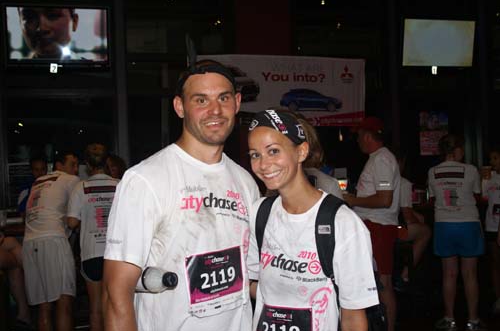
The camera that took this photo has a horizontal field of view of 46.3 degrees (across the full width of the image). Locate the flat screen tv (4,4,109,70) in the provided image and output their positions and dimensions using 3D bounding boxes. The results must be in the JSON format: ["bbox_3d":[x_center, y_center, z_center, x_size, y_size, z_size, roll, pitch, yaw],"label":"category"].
[{"bbox_3d":[-2.197,-1.463,6.650,1.150,0.720,0.100,-2,2,-13],"label":"flat screen tv"}]

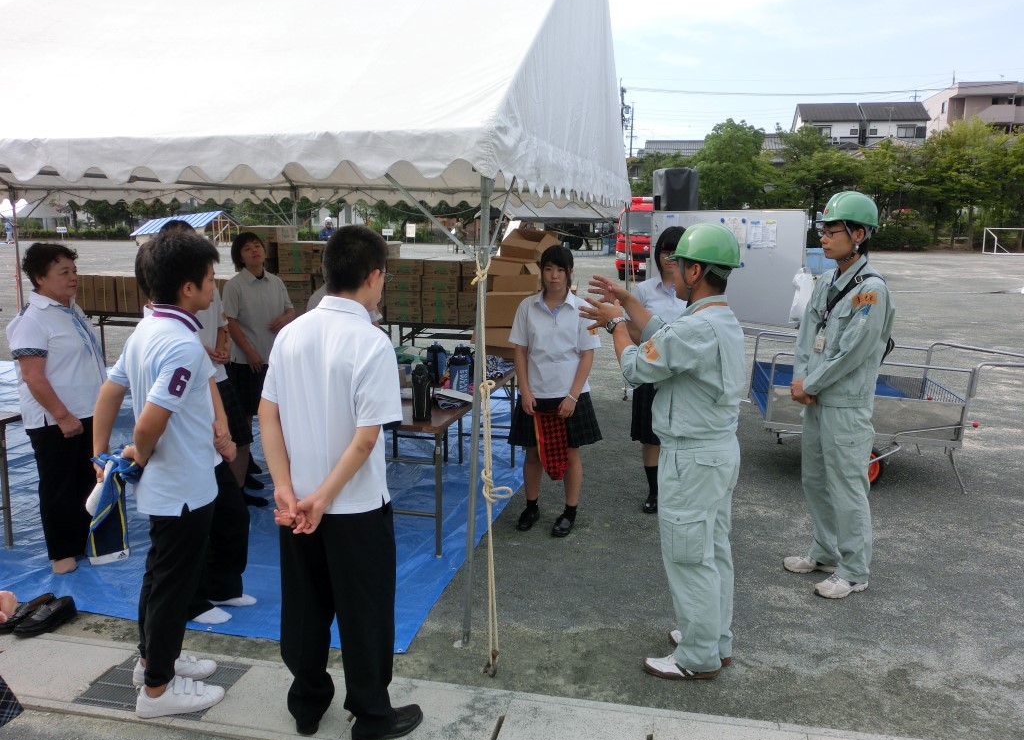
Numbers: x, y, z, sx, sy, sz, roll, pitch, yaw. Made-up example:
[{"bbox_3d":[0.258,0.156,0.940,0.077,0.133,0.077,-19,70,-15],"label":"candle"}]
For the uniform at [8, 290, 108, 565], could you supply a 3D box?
[{"bbox_3d":[-2.196,0.295,4.001,0.380,1.340,0.450,2,10,8],"label":"uniform"}]

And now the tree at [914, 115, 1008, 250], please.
[{"bbox_3d":[31.475,-13.059,58.000,6.100,9.100,5.600,1,10,0],"label":"tree"}]

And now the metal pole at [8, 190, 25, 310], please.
[{"bbox_3d":[-5.948,-1.070,10.023,0.045,2.080,0.045,3,10,13],"label":"metal pole"}]

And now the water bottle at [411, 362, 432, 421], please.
[{"bbox_3d":[-0.477,0.106,4.341,0.100,0.300,0.100,0,10,0],"label":"water bottle"}]

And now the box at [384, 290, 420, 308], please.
[{"bbox_3d":[-1.060,-0.749,8.587,0.379,0.162,0.400,2,10,10],"label":"box"}]

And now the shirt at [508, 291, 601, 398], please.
[{"bbox_3d":[0.227,-0.137,4.585,0.500,0.600,0.260,2,11,12],"label":"shirt"}]

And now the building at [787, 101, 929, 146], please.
[{"bbox_3d":[31.618,-20.261,76.576,11.200,8.400,7.500,1,11,7],"label":"building"}]

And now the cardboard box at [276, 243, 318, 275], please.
[{"bbox_3d":[-2.186,-1.178,8.710,0.372,0.311,0.400,2,10,10],"label":"cardboard box"}]

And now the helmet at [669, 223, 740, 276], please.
[{"bbox_3d":[0.704,-0.453,3.039,0.275,0.170,0.215,6,12,28],"label":"helmet"}]

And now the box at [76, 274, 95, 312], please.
[{"bbox_3d":[-4.614,-0.860,9.178,0.246,0.398,0.360,2,10,10],"label":"box"}]

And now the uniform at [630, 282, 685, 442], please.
[{"bbox_3d":[0.900,-0.053,4.914,0.460,1.005,0.300,2,11,13],"label":"uniform"}]

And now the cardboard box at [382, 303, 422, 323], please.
[{"bbox_3d":[-1.058,-0.594,8.614,0.380,0.153,0.400,2,10,10],"label":"cardboard box"}]

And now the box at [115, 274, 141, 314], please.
[{"bbox_3d":[-4.485,-0.913,9.938,0.296,0.422,0.360,3,10,13],"label":"box"}]

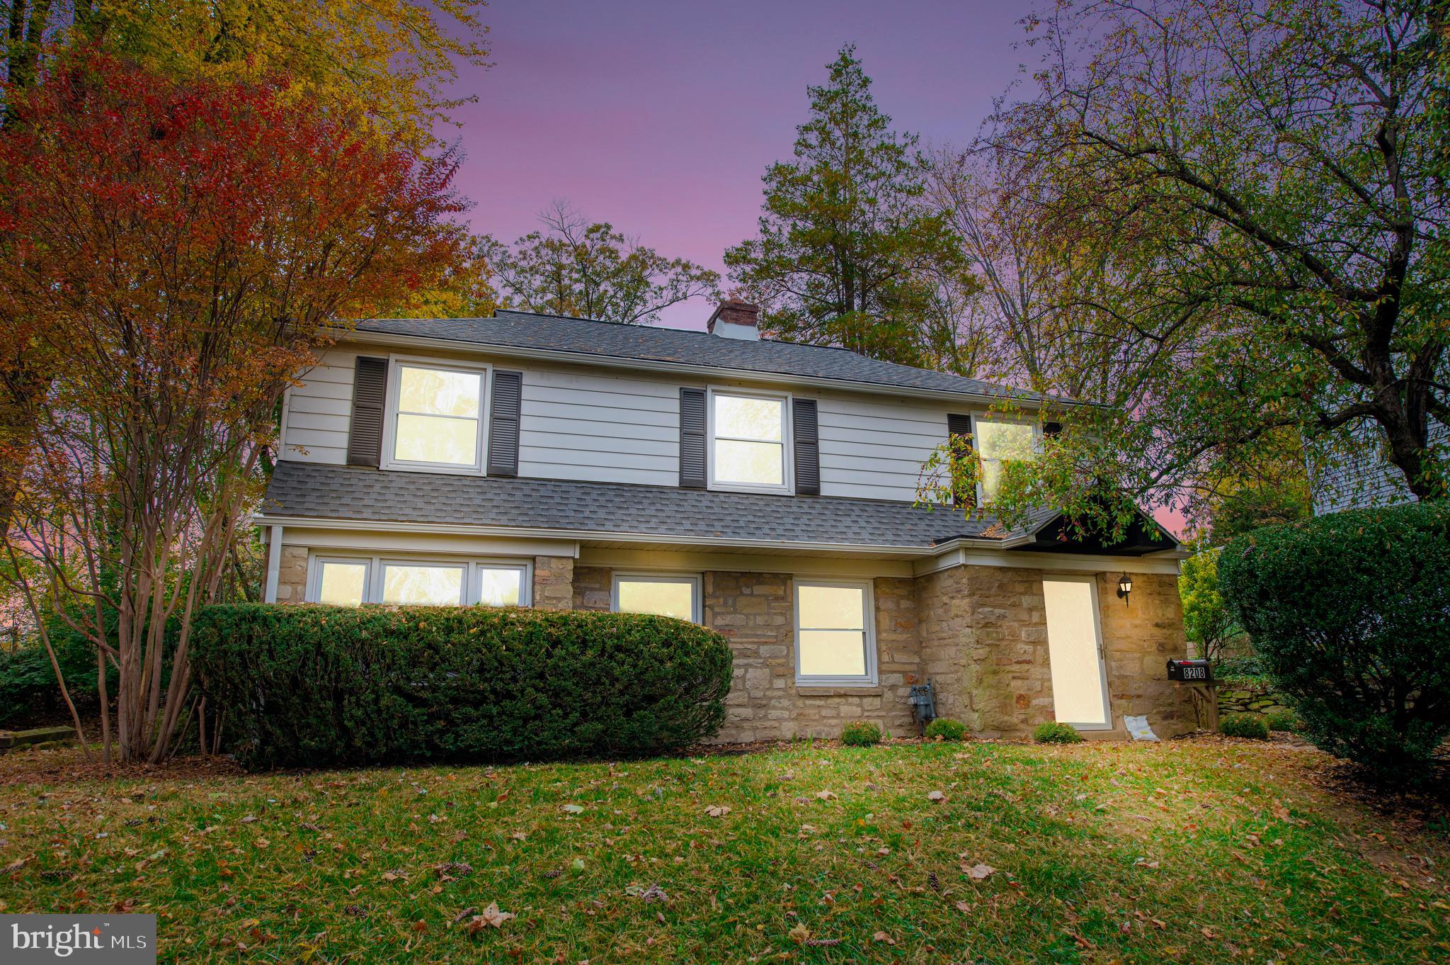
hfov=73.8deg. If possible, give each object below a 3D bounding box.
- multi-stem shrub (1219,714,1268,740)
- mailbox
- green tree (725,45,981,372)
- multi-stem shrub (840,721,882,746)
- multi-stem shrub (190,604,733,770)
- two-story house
[{"bbox_3d":[6.194,2.912,11.538,0.530,0.300,0.530,4,-14,-16],"label":"multi-stem shrub"},{"bbox_3d":[5.728,2.316,11.916,0.540,0.260,0.180,4,-14,-16],"label":"mailbox"},{"bbox_3d":[4.035,-3.744,28.517,8.000,20.800,8.000,4,-14,-16],"label":"green tree"},{"bbox_3d":[1.722,3.177,12.234,0.530,0.290,0.530,0,-14,0],"label":"multi-stem shrub"},{"bbox_3d":[-2.552,2.179,10.181,5.400,1.520,1.200,4,-14,-16],"label":"multi-stem shrub"},{"bbox_3d":[-0.355,0.353,15.504,11.950,7.300,8.000,4,-14,-16],"label":"two-story house"}]

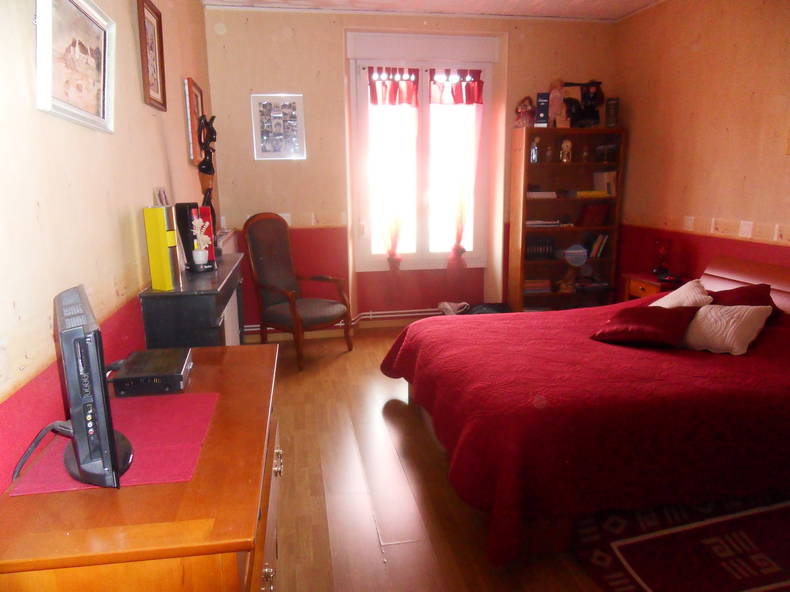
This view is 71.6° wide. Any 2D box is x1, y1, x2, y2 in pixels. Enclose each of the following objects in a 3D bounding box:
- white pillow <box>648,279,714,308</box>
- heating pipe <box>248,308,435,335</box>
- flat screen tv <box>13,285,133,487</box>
[{"bbox_3d":[1.742,0.047,3.353,0.380,0.130,0.380,-37,10,27],"label":"white pillow"},{"bbox_3d":[-0.373,0.196,4.873,1.904,0.055,0.262,-3,13,-10],"label":"heating pipe"},{"bbox_3d":[-0.654,0.184,1.164,0.131,0.337,0.487,-9,15,-31],"label":"flat screen tv"}]

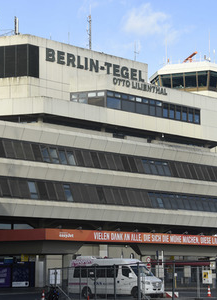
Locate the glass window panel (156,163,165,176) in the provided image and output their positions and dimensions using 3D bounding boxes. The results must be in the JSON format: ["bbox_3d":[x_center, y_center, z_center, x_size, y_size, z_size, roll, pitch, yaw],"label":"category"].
[{"bbox_3d":[6.063,2.314,90.931,0.966,1.372,0.100,8,-32,-43],"label":"glass window panel"}]

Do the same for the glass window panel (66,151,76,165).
[{"bbox_3d":[-3.915,0.773,79.956,1.017,1.674,0.100,8,-31,-41],"label":"glass window panel"}]

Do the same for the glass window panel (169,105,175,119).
[{"bbox_3d":[8.174,-4.915,99.108,1.000,1.679,0.100,8,-12,-41],"label":"glass window panel"}]

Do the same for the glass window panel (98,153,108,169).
[{"bbox_3d":[-0.565,1.179,84.961,0.989,1.906,0.100,8,-32,-43],"label":"glass window panel"}]

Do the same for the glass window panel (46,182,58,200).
[{"bbox_3d":[-5.558,4.046,75.674,1.017,1.744,0.100,8,-31,-41],"label":"glass window panel"}]

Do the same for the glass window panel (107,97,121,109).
[{"bbox_3d":[0.604,-5.318,88.379,2.155,1.190,0.100,8,-12,-43],"label":"glass window panel"}]

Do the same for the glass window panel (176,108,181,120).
[{"bbox_3d":[9.002,-4.563,99.792,0.970,1.429,0.100,8,-12,-41],"label":"glass window panel"}]

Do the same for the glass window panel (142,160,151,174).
[{"bbox_3d":[4.264,1.964,87.086,1.017,1.744,0.100,8,-31,-41],"label":"glass window panel"}]

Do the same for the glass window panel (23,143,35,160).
[{"bbox_3d":[-8.149,0.155,80.055,1.100,2.300,0.100,8,-31,-43],"label":"glass window panel"}]

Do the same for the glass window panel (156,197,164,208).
[{"bbox_3d":[5.899,6.047,89.341,0.966,1.238,0.100,8,-32,-43],"label":"glass window panel"}]

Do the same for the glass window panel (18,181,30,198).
[{"bbox_3d":[-8.876,4.123,81.033,1.001,2.042,0.100,8,-35,-41],"label":"glass window panel"}]

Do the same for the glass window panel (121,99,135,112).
[{"bbox_3d":[2.312,-5.088,89.962,2.185,1.236,0.100,8,-12,-43],"label":"glass window panel"}]

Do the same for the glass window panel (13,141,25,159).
[{"bbox_3d":[-9.427,-0.054,82.196,1.013,2.085,0.100,8,-35,-41],"label":"glass window panel"}]

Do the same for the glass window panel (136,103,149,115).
[{"bbox_3d":[4.232,-5.077,96.047,2.147,1.250,0.100,8,-12,-42],"label":"glass window panel"}]

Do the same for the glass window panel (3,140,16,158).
[{"bbox_3d":[-9.570,-0.048,75.024,1.017,1.744,0.100,8,-31,-41],"label":"glass window panel"}]

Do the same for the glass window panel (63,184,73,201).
[{"bbox_3d":[-4.261,4.527,82.674,1.000,2.100,0.100,8,-31,-43],"label":"glass window panel"}]

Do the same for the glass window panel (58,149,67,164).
[{"bbox_3d":[-4.937,0.754,85.200,1.009,1.876,0.100,8,-35,-42],"label":"glass window panel"}]

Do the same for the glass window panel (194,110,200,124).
[{"bbox_3d":[11.777,-4.381,102.918,1.041,1.803,0.100,8,-12,-42],"label":"glass window panel"}]

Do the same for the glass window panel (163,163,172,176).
[{"bbox_3d":[6.793,2.245,89.361,1.017,1.744,0.100,8,-31,-41],"label":"glass window panel"}]

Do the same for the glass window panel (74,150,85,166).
[{"bbox_3d":[-3.164,0.927,84.668,1.100,2.200,0.100,8,-31,-43],"label":"glass window panel"}]

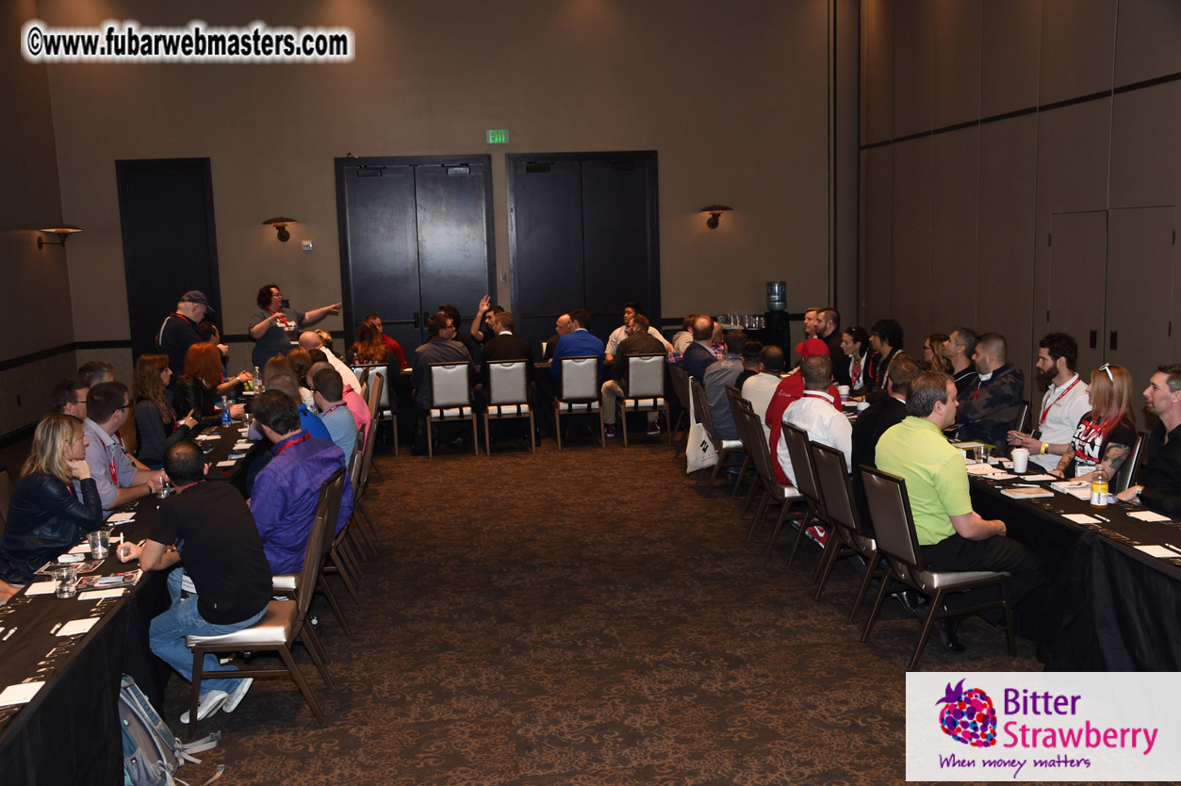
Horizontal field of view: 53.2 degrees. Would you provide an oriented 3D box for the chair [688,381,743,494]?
[{"bbox_3d":[1.158,0.329,9.426,0.600,0.930,0.460,-3,8,-12],"label":"chair"}]

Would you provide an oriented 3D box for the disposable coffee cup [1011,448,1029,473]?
[{"bbox_3d":[2.336,0.364,6.416,0.090,0.117,0.090,-2,8,0],"label":"disposable coffee cup"}]

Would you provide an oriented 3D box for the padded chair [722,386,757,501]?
[{"bbox_3d":[1.349,0.395,8.912,0.600,0.930,0.460,-4,8,-13],"label":"padded chair"}]

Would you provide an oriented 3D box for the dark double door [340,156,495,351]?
[{"bbox_3d":[-2.141,-1.402,14.783,1.930,3.060,0.120,-2,8,-3],"label":"dark double door"}]

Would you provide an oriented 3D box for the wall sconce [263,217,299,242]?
[{"bbox_3d":[-4.027,-2.122,15.351,0.460,0.330,0.480,-3,8,-7],"label":"wall sconce"}]

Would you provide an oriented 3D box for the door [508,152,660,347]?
[{"bbox_3d":[-0.062,-1.661,16.197,2.070,3.200,0.140,-3,8,-7],"label":"door"}]

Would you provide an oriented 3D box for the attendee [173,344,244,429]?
[{"bbox_3d":[-3.093,0.270,9.606,0.680,1.330,0.500,-5,9,-21],"label":"attendee"}]

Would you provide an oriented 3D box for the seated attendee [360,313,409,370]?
[{"bbox_3d":[-2.229,-0.208,12.833,0.580,1.300,0.720,-3,8,-11],"label":"seated attendee"}]

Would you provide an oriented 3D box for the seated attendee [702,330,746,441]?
[{"bbox_3d":[1.250,0.139,9.425,0.740,1.300,0.480,-5,9,-21],"label":"seated attendee"}]

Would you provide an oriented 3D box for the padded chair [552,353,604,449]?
[{"bbox_3d":[-0.130,0.057,11.842,0.460,0.930,0.600,-3,8,-7],"label":"padded chair"}]

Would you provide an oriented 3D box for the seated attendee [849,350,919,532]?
[{"bbox_3d":[1.813,0.481,6.537,0.750,1.360,0.520,-7,9,-34],"label":"seated attendee"}]

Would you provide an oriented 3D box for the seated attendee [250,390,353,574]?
[{"bbox_3d":[-1.668,0.658,6.098,0.760,1.340,0.540,1,8,23],"label":"seated attendee"}]

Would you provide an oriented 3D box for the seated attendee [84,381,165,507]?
[{"bbox_3d":[-2.726,0.626,6.733,0.749,1.349,0.591,-3,8,-9],"label":"seated attendee"}]

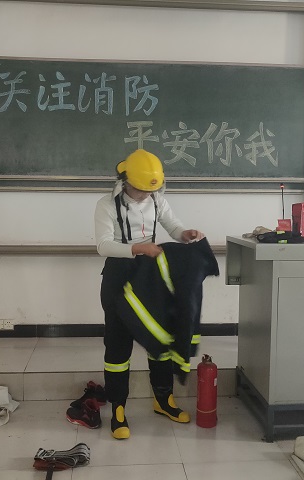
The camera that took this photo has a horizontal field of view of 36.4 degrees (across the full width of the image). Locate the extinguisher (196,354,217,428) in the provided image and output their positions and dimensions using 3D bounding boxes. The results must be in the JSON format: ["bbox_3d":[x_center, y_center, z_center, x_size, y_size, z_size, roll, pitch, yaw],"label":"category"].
[{"bbox_3d":[0.346,0.947,2.933,0.130,0.452,0.130,0,5,0],"label":"extinguisher"}]

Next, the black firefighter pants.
[{"bbox_3d":[-0.100,0.578,2.968,0.440,0.960,0.320,-2,5,-25],"label":"black firefighter pants"}]

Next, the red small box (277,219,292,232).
[{"bbox_3d":[0.892,-0.091,3.140,0.090,0.104,0.070,0,5,-5],"label":"red small box"}]

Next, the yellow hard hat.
[{"bbox_3d":[-0.063,-0.422,2.790,0.235,0.190,0.290,-3,39,-37],"label":"yellow hard hat"}]

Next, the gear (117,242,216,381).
[{"bbox_3d":[0.086,0.414,2.740,0.560,0.849,0.280,-1,5,-20],"label":"gear"}]

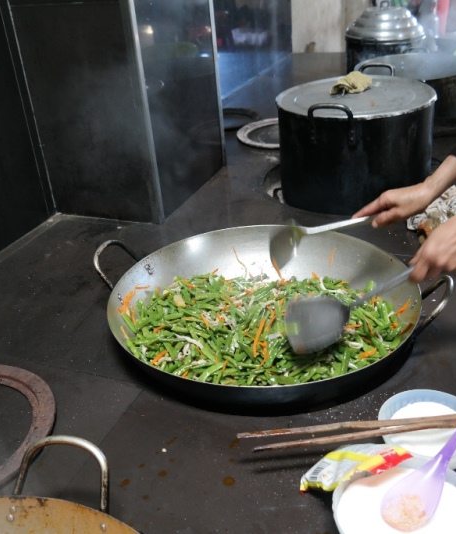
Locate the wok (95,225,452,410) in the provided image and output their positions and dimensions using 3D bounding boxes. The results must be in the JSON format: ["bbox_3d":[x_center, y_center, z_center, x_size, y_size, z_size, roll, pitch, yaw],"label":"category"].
[{"bbox_3d":[0.070,0.074,1.233,0.712,0.230,0.607,7,31,20],"label":"wok"}]

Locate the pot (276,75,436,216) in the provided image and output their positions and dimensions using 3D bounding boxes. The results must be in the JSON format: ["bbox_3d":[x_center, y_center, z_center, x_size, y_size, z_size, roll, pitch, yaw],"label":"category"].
[{"bbox_3d":[0.366,-0.365,1.730,0.445,0.315,0.493,10,32,24],"label":"pot"}]

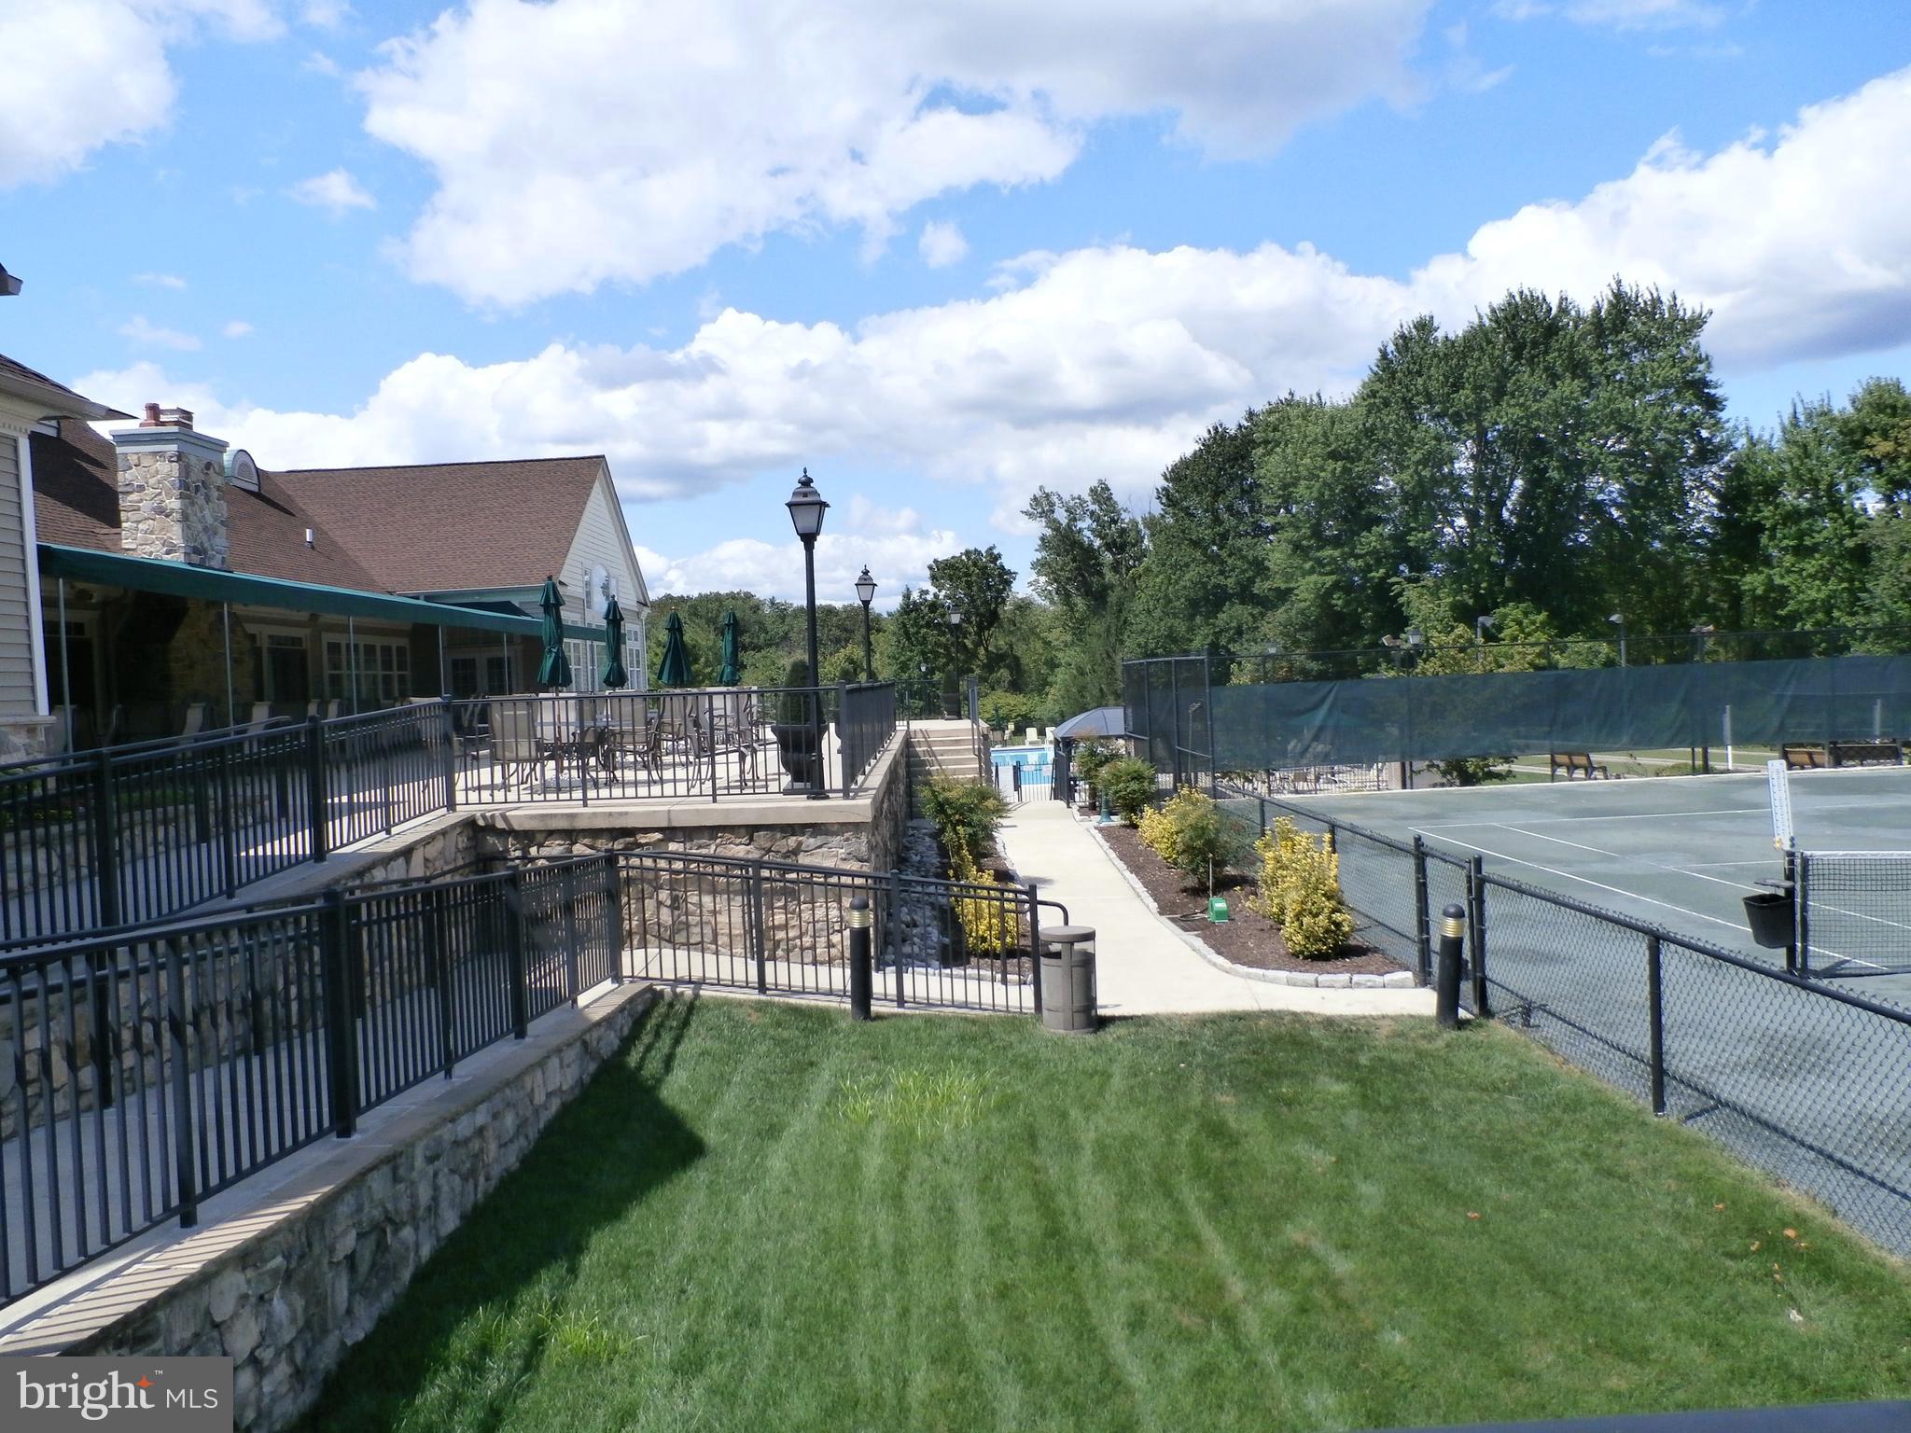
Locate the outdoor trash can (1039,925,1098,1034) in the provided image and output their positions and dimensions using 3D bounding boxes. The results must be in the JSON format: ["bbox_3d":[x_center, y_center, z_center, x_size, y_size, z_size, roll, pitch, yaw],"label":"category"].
[{"bbox_3d":[0.924,2.108,11.171,0.460,0.800,0.460,-3,1,0],"label":"outdoor trash can"}]

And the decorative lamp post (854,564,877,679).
[{"bbox_3d":[-1.557,-1.078,24.600,0.390,3.170,0.390,-2,1,1],"label":"decorative lamp post"}]

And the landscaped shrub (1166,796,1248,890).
[{"bbox_3d":[3.283,1.618,18.010,1.030,1.160,1.000,-3,1,-1],"label":"landscaped shrub"}]

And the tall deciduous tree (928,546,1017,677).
[{"bbox_3d":[0.795,-3.687,69.964,4.500,9.800,4.500,-3,1,-1],"label":"tall deciduous tree"}]

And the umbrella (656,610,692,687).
[{"bbox_3d":[-4.775,-0.605,23.602,0.580,2.480,0.580,-3,1,-1],"label":"umbrella"}]

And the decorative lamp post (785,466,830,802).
[{"bbox_3d":[-1.421,-0.832,13.609,0.400,3.260,0.400,-3,1,-1],"label":"decorative lamp post"}]

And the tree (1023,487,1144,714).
[{"bbox_3d":[8.046,-6.942,85.000,7.500,15.500,7.500,-2,1,1],"label":"tree"}]

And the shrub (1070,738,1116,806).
[{"bbox_3d":[2.817,1.151,28.000,0.930,1.420,0.930,-2,1,1],"label":"shrub"}]

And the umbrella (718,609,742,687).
[{"bbox_3d":[-3.933,-0.652,24.318,0.420,2.480,0.420,-3,1,-1],"label":"umbrella"}]

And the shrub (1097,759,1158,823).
[{"bbox_3d":[3.198,1.421,25.707,1.150,1.230,1.100,-3,1,-1],"label":"shrub"}]

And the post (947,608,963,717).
[{"bbox_3d":[0.000,-1.461,36.984,0.400,3.200,0.400,-3,1,-1],"label":"post"}]

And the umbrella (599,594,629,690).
[{"bbox_3d":[-5.274,-0.583,21.400,0.420,2.600,0.420,-2,1,1],"label":"umbrella"}]

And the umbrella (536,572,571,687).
[{"bbox_3d":[-5.151,-0.516,17.800,0.450,2.640,0.450,-2,1,1],"label":"umbrella"}]

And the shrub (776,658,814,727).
[{"bbox_3d":[-1.600,-0.245,14.150,0.430,0.690,0.430,-2,1,1],"label":"shrub"}]

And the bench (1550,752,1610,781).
[{"bbox_3d":[19.668,1.513,43.444,0.620,0.840,1.500,-3,1,-25],"label":"bench"}]

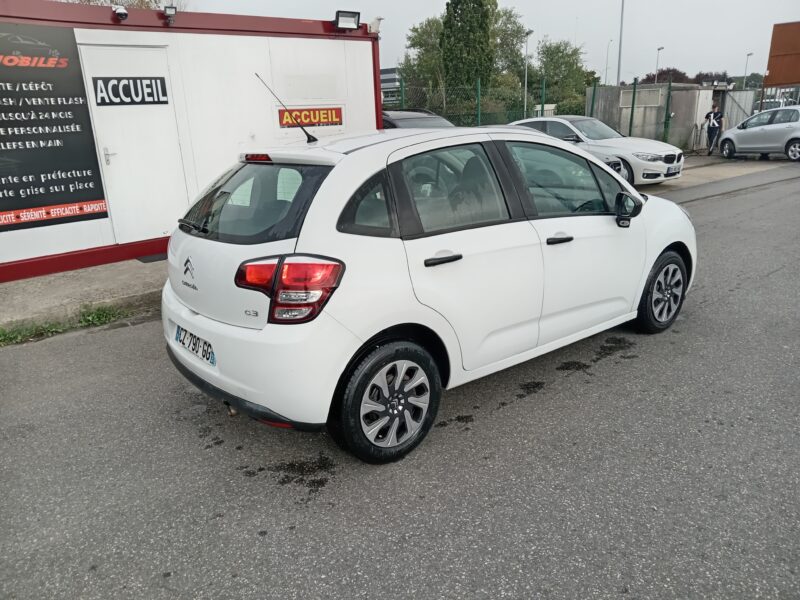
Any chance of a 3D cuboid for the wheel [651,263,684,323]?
[{"bbox_3d":[1.869,-0.059,4.167,0.415,0.415,0.170,-15,21,-36],"label":"wheel"}]

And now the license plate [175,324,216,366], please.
[{"bbox_3d":[-1.011,0.211,2.829,0.015,0.110,0.520,-15,21,-36],"label":"license plate"}]

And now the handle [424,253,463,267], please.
[{"bbox_3d":[0.201,-0.182,2.611,0.235,0.044,0.048,-15,21,-36],"label":"handle"}]

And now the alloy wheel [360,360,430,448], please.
[{"bbox_3d":[-0.053,0.467,2.715,0.415,0.415,0.170,-15,21,-36],"label":"alloy wheel"}]

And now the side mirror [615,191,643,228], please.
[{"bbox_3d":[1.347,-0.531,3.396,0.140,0.210,0.200,-15,21,-36],"label":"side mirror"}]

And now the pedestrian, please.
[{"bbox_3d":[11.118,-6.001,20.458,0.580,1.770,0.420,3,18,19],"label":"pedestrian"}]

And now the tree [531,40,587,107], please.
[{"bbox_3d":[9.474,-12.393,34.684,3.480,6.080,3.480,-3,17,0],"label":"tree"}]

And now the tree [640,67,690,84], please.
[{"bbox_3d":[27.645,-21.165,60.749,5.780,6.310,5.780,-3,17,0],"label":"tree"}]

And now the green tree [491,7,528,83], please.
[{"bbox_3d":[6.774,-14.125,36.901,3.510,8.380,3.510,-3,17,0],"label":"green tree"}]

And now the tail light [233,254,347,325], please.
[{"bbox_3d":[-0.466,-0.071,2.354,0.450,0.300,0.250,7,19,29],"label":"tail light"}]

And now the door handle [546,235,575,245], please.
[{"bbox_3d":[0.874,-0.325,3.131,0.235,0.044,0.048,-15,21,-36],"label":"door handle"}]

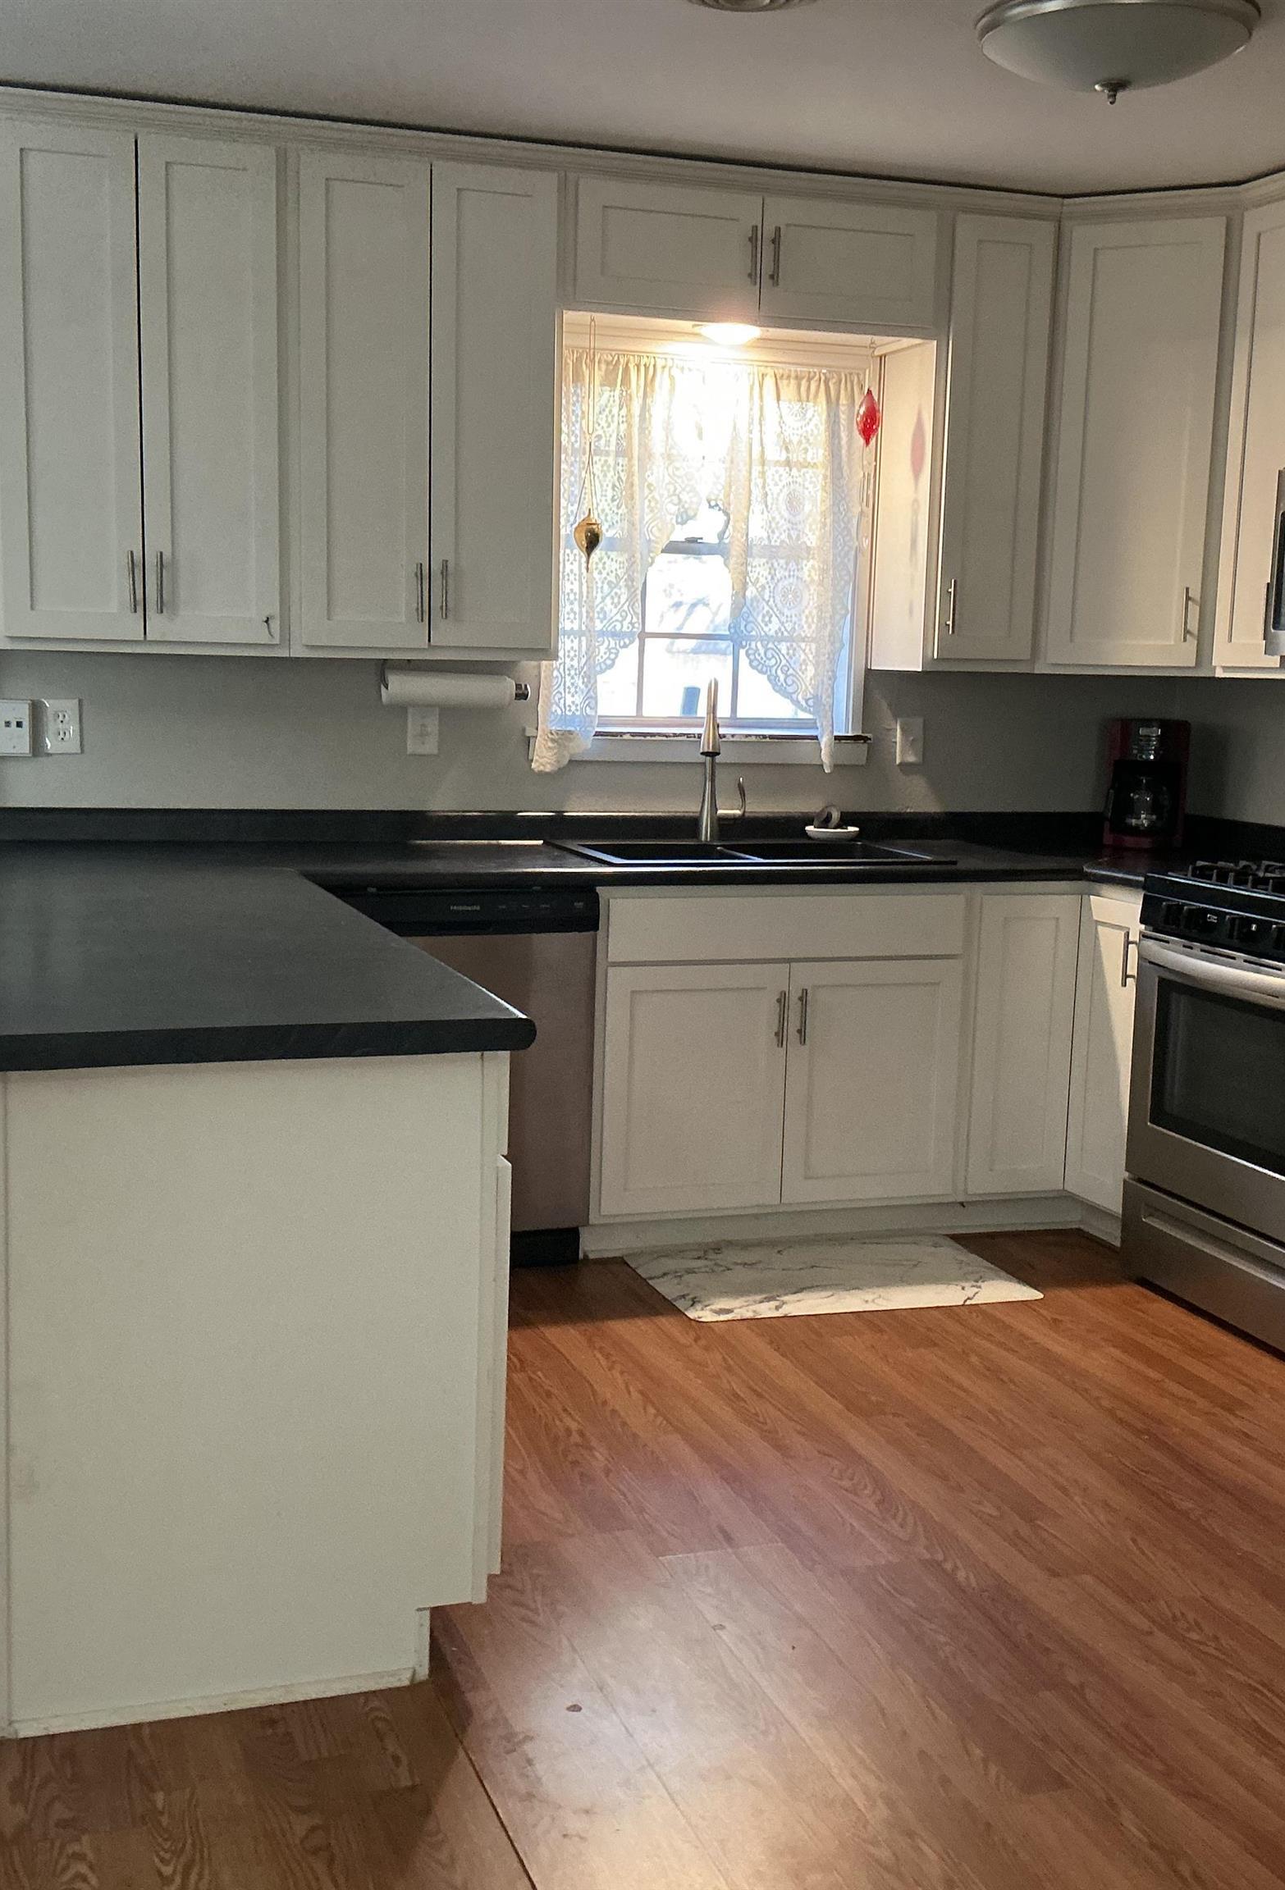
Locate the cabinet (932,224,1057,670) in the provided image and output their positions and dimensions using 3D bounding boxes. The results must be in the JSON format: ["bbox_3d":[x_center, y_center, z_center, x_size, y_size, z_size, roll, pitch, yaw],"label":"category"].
[{"bbox_3d":[0.793,-1.219,5.062,0.307,1.067,0.330,-1,9,-19],"label":"cabinet"}]

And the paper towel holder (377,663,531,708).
[{"bbox_3d":[-0.438,-0.612,4.772,0.365,0.117,0.120,-2,9,-20],"label":"paper towel holder"}]

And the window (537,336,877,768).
[{"bbox_3d":[0.144,-0.945,5.050,0.885,1.035,0.080,-2,9,-20],"label":"window"}]

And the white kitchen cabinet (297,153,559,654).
[{"bbox_3d":[-0.517,-1.186,4.607,0.614,1.067,0.330,-1,9,-19],"label":"white kitchen cabinet"}]

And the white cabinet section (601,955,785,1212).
[{"bbox_3d":[0.029,0.285,4.850,0.440,0.581,0.570,-1,8,-18],"label":"white cabinet section"}]

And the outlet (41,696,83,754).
[{"bbox_3d":[-1.318,-0.494,4.639,0.078,0.121,0.009,-2,9,-20],"label":"outlet"}]

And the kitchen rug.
[{"bbox_3d":[0.413,0.737,4.540,0.805,0.012,0.485,-1,9,-19],"label":"kitchen rug"}]

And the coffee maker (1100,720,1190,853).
[{"bbox_3d":[1.315,-0.430,5.326,0.200,0.335,0.225,4,8,16],"label":"coffee maker"}]

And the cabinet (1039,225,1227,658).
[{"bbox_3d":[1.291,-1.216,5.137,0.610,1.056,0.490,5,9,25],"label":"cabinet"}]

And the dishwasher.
[{"bbox_3d":[-0.482,0.269,4.656,0.602,0.863,0.610,-1,9,-19],"label":"dishwasher"}]

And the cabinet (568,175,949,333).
[{"bbox_3d":[0.219,-1.596,4.850,0.934,0.285,0.335,-2,9,-20],"label":"cabinet"}]

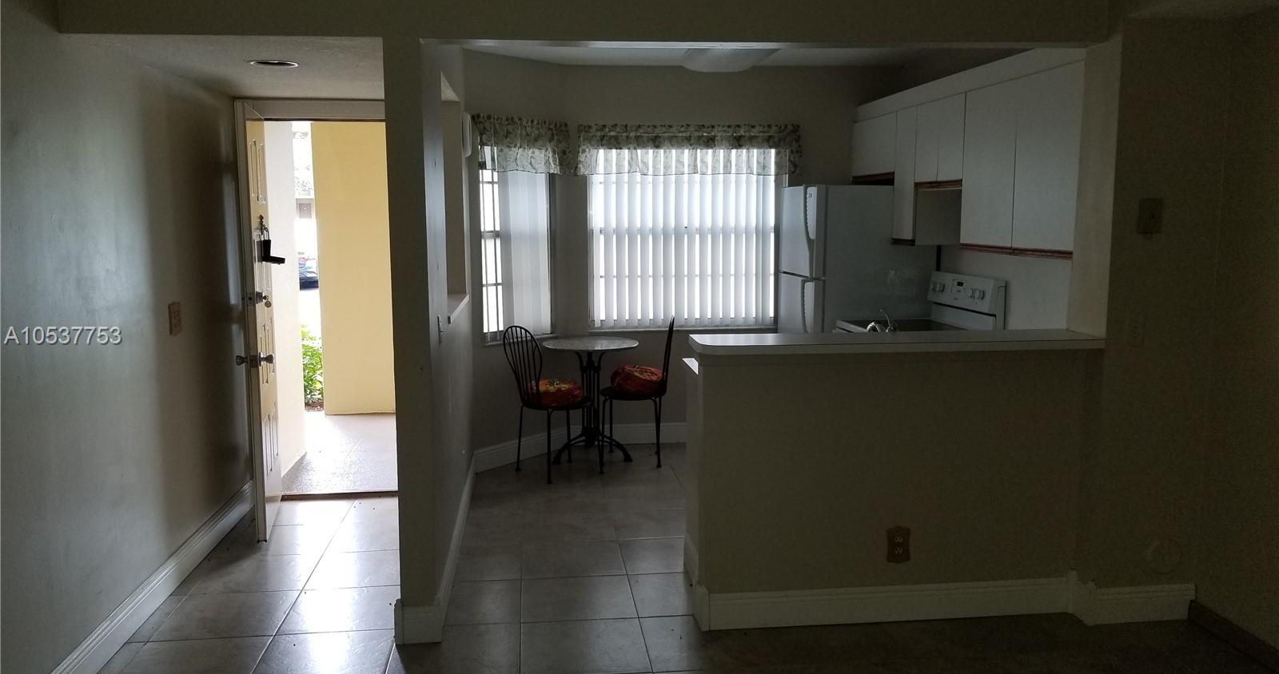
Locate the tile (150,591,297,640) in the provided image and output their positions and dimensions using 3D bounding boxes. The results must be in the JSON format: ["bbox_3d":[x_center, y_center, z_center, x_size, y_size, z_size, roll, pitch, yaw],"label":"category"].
[{"bbox_3d":[-1.593,1.084,3.749,0.450,0.012,0.439,-1,8,-6],"label":"tile"}]

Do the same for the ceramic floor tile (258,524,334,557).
[{"bbox_3d":[-1.702,0.979,4.639,0.450,0.010,0.450,-1,7,-7],"label":"ceramic floor tile"}]

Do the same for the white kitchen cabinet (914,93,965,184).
[{"bbox_3d":[1.750,-1.036,5.135,0.316,0.452,0.605,-1,7,-7],"label":"white kitchen cabinet"}]

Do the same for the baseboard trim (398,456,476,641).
[{"bbox_3d":[-0.924,0.895,4.590,0.167,0.136,2.341,-1,7,-7],"label":"baseboard trim"}]

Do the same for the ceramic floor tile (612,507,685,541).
[{"bbox_3d":[0.097,0.948,4.816,0.450,0.012,0.439,-1,8,-6],"label":"ceramic floor tile"}]

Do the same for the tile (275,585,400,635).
[{"bbox_3d":[-1.157,1.083,3.803,0.454,0.010,0.437,-1,7,-6],"label":"tile"}]

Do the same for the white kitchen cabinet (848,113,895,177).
[{"bbox_3d":[1.630,-1.196,6.068,0.320,0.375,0.781,-1,7,-6],"label":"white kitchen cabinet"}]

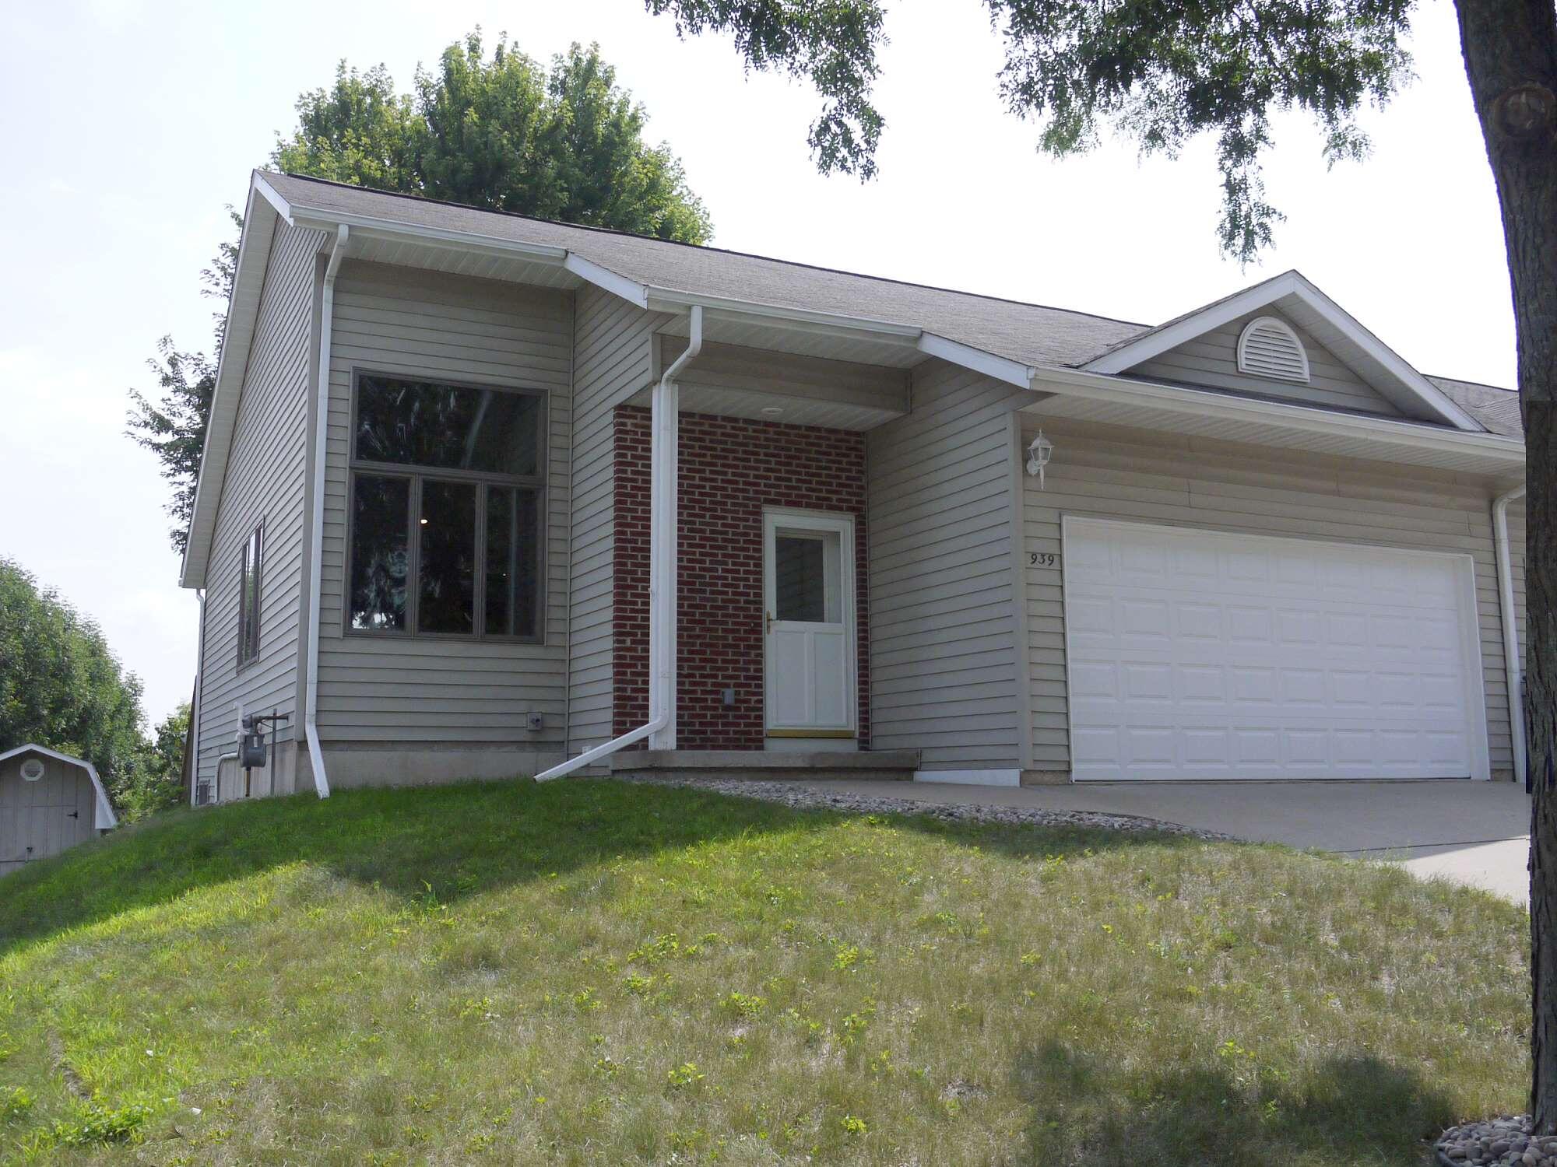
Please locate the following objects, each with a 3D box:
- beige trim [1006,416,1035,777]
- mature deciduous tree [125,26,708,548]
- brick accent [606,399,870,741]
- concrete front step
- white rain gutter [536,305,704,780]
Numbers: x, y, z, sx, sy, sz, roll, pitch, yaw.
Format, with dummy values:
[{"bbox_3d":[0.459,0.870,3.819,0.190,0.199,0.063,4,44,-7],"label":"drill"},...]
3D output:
[{"bbox_3d":[1.908,0.052,9.979,0.086,2.808,0.086,4,-9,-26],"label":"beige trim"},{"bbox_3d":[-7.000,-2.945,24.000,11.300,16.200,11.000,4,-9,-26],"label":"mature deciduous tree"},{"bbox_3d":[-0.301,0.001,11.392,2.510,2.990,0.130,4,-9,-26],"label":"brick accent"},{"bbox_3d":[-0.079,1.550,10.745,2.510,0.240,0.860,4,-9,-26],"label":"concrete front step"},{"bbox_3d":[-1.217,-0.330,9.599,1.090,3.640,0.660,4,-9,-26],"label":"white rain gutter"}]

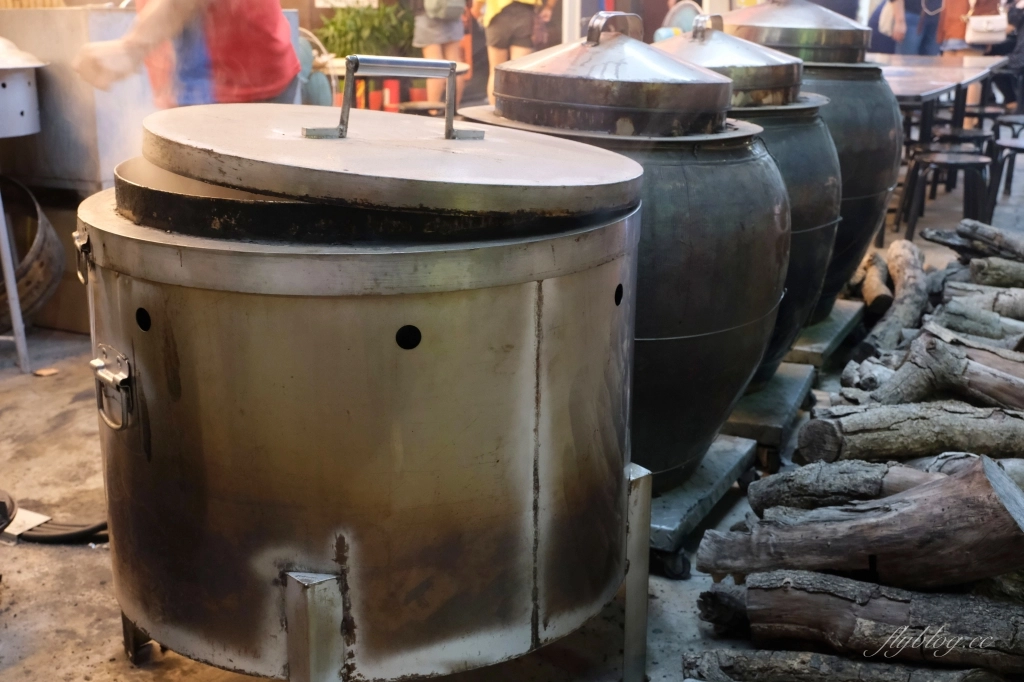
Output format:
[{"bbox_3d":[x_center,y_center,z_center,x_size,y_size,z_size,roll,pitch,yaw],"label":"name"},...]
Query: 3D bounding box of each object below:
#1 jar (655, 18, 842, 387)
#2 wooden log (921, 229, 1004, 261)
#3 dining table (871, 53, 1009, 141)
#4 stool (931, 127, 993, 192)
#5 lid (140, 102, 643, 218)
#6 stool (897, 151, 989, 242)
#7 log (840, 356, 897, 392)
[{"bbox_3d":[0.473,-0.354,2.784,0.685,0.879,0.685,3,17,9],"label":"jar"},{"bbox_3d":[1.932,-0.423,4.767,0.100,0.090,0.500,-8,19,-26],"label":"wooden log"},{"bbox_3d":[2.202,-1.274,6.714,0.940,0.700,3.200,9,19,26],"label":"dining table"},{"bbox_3d":[2.303,-0.846,5.736,0.360,0.450,0.360,0,17,0],"label":"stool"},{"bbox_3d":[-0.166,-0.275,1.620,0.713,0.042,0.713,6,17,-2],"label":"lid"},{"bbox_3d":[1.884,-0.564,4.800,0.360,0.450,0.360,0,17,0],"label":"stool"},{"bbox_3d":[1.064,0.089,3.167,0.110,0.100,0.280,16,23,42],"label":"log"}]

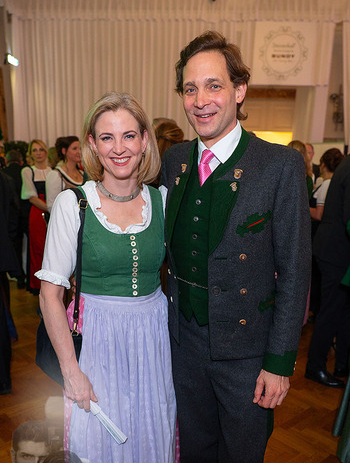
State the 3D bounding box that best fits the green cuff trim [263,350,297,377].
[{"bbox_3d":[0.321,0.396,1.070,0.100,0.070,0.090,8,12,3],"label":"green cuff trim"}]

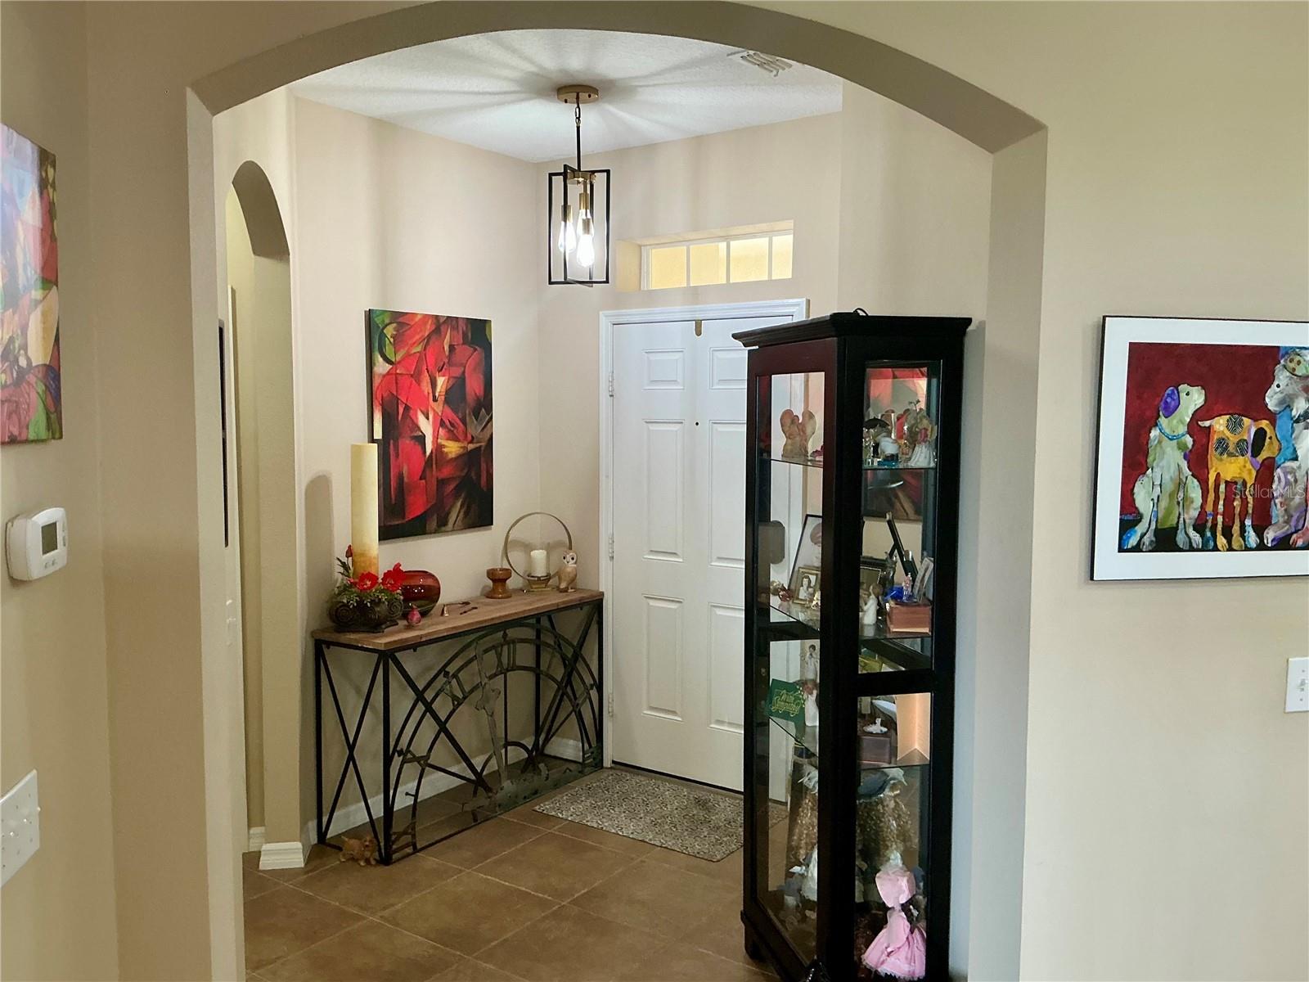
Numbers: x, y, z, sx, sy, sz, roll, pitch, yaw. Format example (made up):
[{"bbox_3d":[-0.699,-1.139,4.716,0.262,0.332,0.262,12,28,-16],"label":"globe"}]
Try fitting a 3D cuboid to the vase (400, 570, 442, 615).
[{"bbox_3d":[-0.970,0.426,4.352,0.190,0.200,0.190,-1,4,-13],"label":"vase"}]

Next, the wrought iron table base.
[{"bbox_3d":[-0.778,0.939,4.574,0.375,0.818,1.323,3,5,35],"label":"wrought iron table base"}]

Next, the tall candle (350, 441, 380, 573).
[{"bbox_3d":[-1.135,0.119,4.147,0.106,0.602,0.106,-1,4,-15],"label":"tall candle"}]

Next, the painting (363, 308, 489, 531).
[{"bbox_3d":[-0.942,-0.281,4.541,0.030,0.930,0.680,3,5,35],"label":"painting"}]

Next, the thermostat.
[{"bbox_3d":[-0.861,0.073,1.478,0.033,0.087,0.119,-1,4,-10],"label":"thermostat"}]

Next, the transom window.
[{"bbox_3d":[0.313,-1.007,4.715,0.884,0.222,0.070,3,5,34],"label":"transom window"}]

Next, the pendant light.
[{"bbox_3d":[-0.276,-1.111,3.872,0.235,0.702,0.235,2,5,20],"label":"pendant light"}]

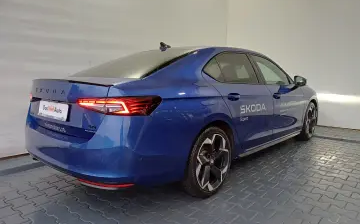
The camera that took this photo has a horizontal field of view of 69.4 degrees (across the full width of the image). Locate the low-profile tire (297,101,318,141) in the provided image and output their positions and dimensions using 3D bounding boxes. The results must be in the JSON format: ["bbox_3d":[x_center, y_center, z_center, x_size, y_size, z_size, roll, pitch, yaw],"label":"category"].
[{"bbox_3d":[2.156,0.159,4.506,0.235,0.668,0.668,8,11,42],"label":"low-profile tire"}]

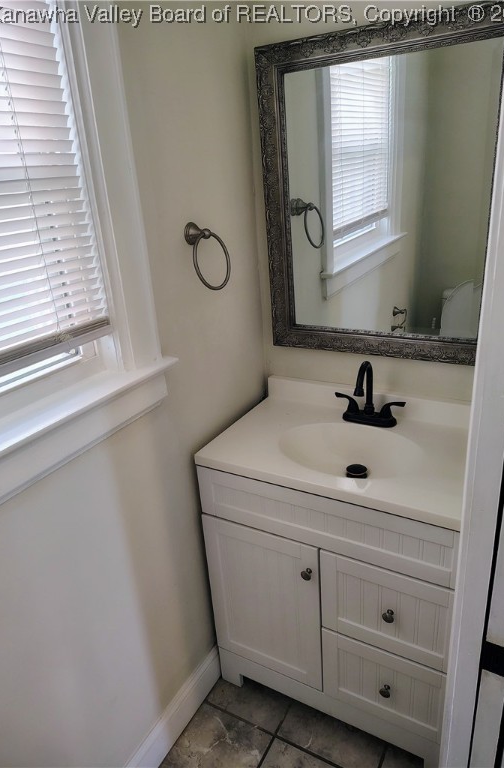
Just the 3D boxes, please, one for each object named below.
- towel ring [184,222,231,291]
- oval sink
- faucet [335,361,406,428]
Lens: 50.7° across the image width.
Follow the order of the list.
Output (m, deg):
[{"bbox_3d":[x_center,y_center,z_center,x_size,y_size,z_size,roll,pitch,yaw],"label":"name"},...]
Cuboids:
[{"bbox_3d":[-0.120,-0.337,1.413,0.064,0.180,0.164,9,25,29],"label":"towel ring"},{"bbox_3d":[0.276,0.241,1.505,0.401,0.129,0.309,9,25,29],"label":"oval sink"},{"bbox_3d":[0.332,0.033,1.559,0.220,0.207,0.131,9,25,29],"label":"faucet"}]

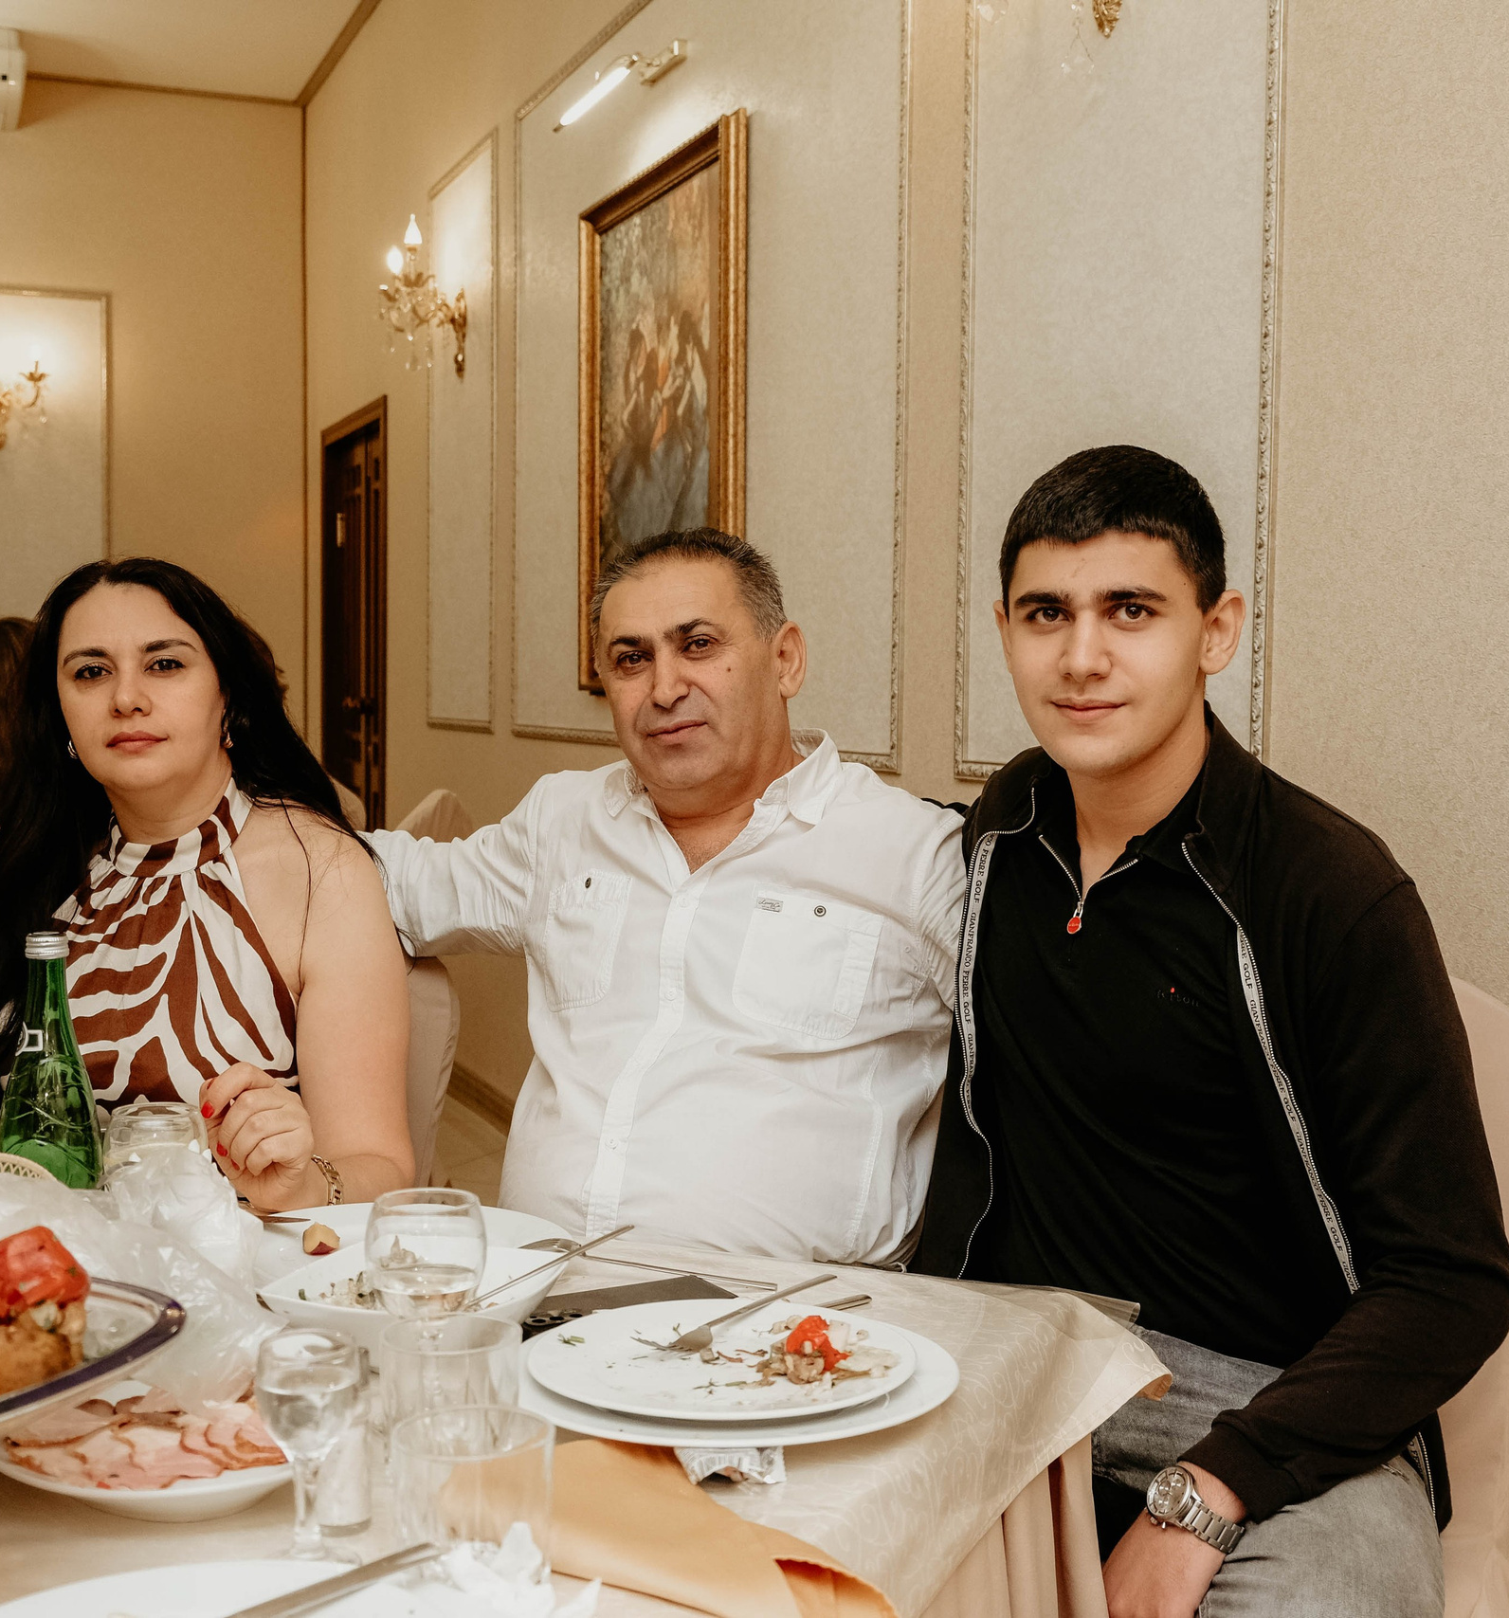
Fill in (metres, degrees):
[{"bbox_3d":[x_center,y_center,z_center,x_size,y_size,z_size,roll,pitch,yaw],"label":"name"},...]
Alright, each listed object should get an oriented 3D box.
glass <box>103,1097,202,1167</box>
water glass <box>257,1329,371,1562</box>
[{"bbox_3d":[-0.430,0.277,1.551,0.072,0.125,0.072,1,3,0],"label":"glass"},{"bbox_3d":[-0.220,0.317,1.062,0.051,0.108,0.051,1,3,0],"label":"water glass"}]

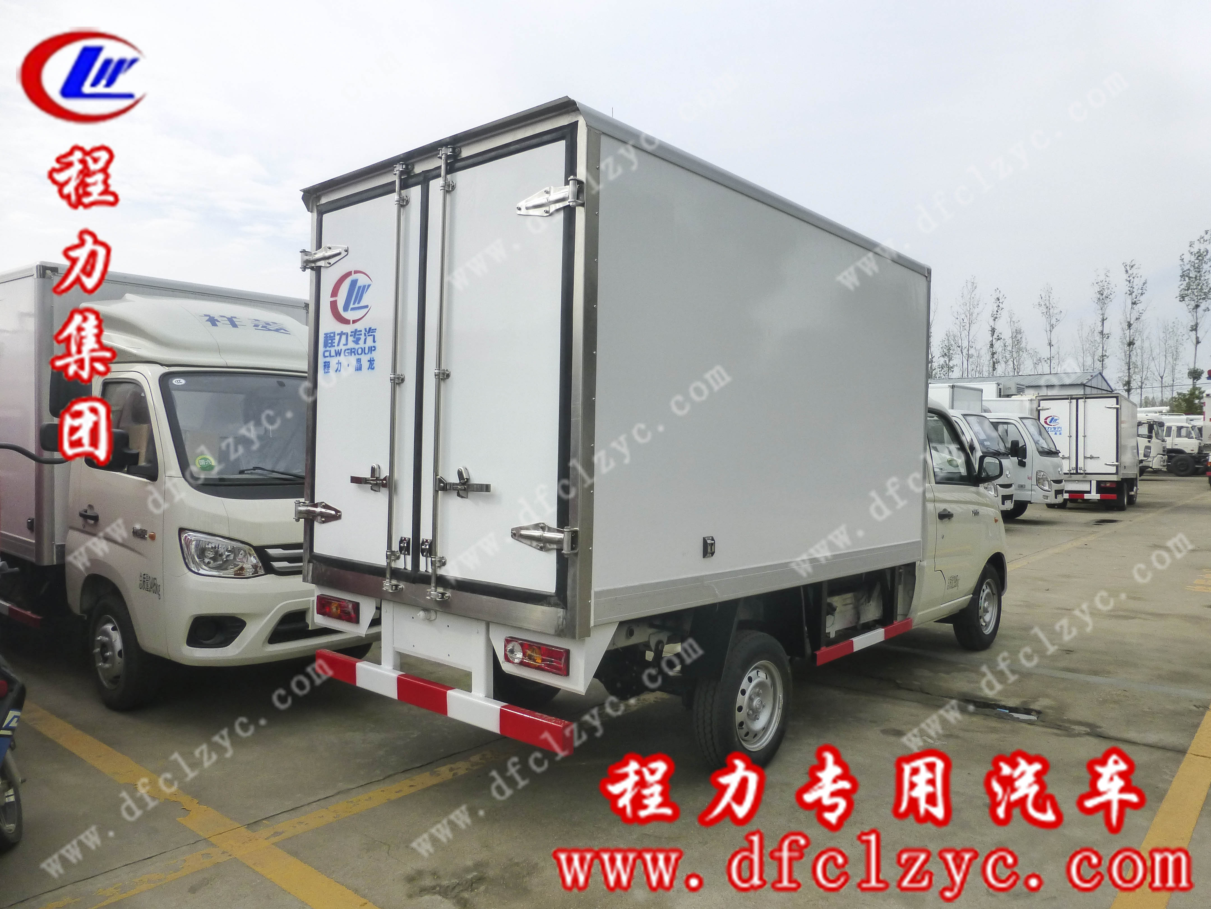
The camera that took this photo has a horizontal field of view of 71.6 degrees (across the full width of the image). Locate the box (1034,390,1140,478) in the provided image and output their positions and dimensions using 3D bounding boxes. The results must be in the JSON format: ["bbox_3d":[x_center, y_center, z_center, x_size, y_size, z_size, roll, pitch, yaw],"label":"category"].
[{"bbox_3d":[11.590,-0.370,20.130,1.700,1.880,3.100,1,1,38],"label":"box"}]

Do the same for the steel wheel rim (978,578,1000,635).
[{"bbox_3d":[2.610,1.060,5.880,0.150,0.390,0.390,1,1,42],"label":"steel wheel rim"}]

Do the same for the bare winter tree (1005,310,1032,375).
[{"bbox_3d":[35.412,-5.900,72.000,2.500,13.000,2.500,1,1,41],"label":"bare winter tree"}]

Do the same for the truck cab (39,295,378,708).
[{"bbox_3d":[-1.946,0.199,4.901,1.600,2.220,1.760,1,1,41],"label":"truck cab"}]

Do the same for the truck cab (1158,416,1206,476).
[{"bbox_3d":[26.900,-0.317,38.900,2.000,2.500,2.350,1,1,41],"label":"truck cab"}]

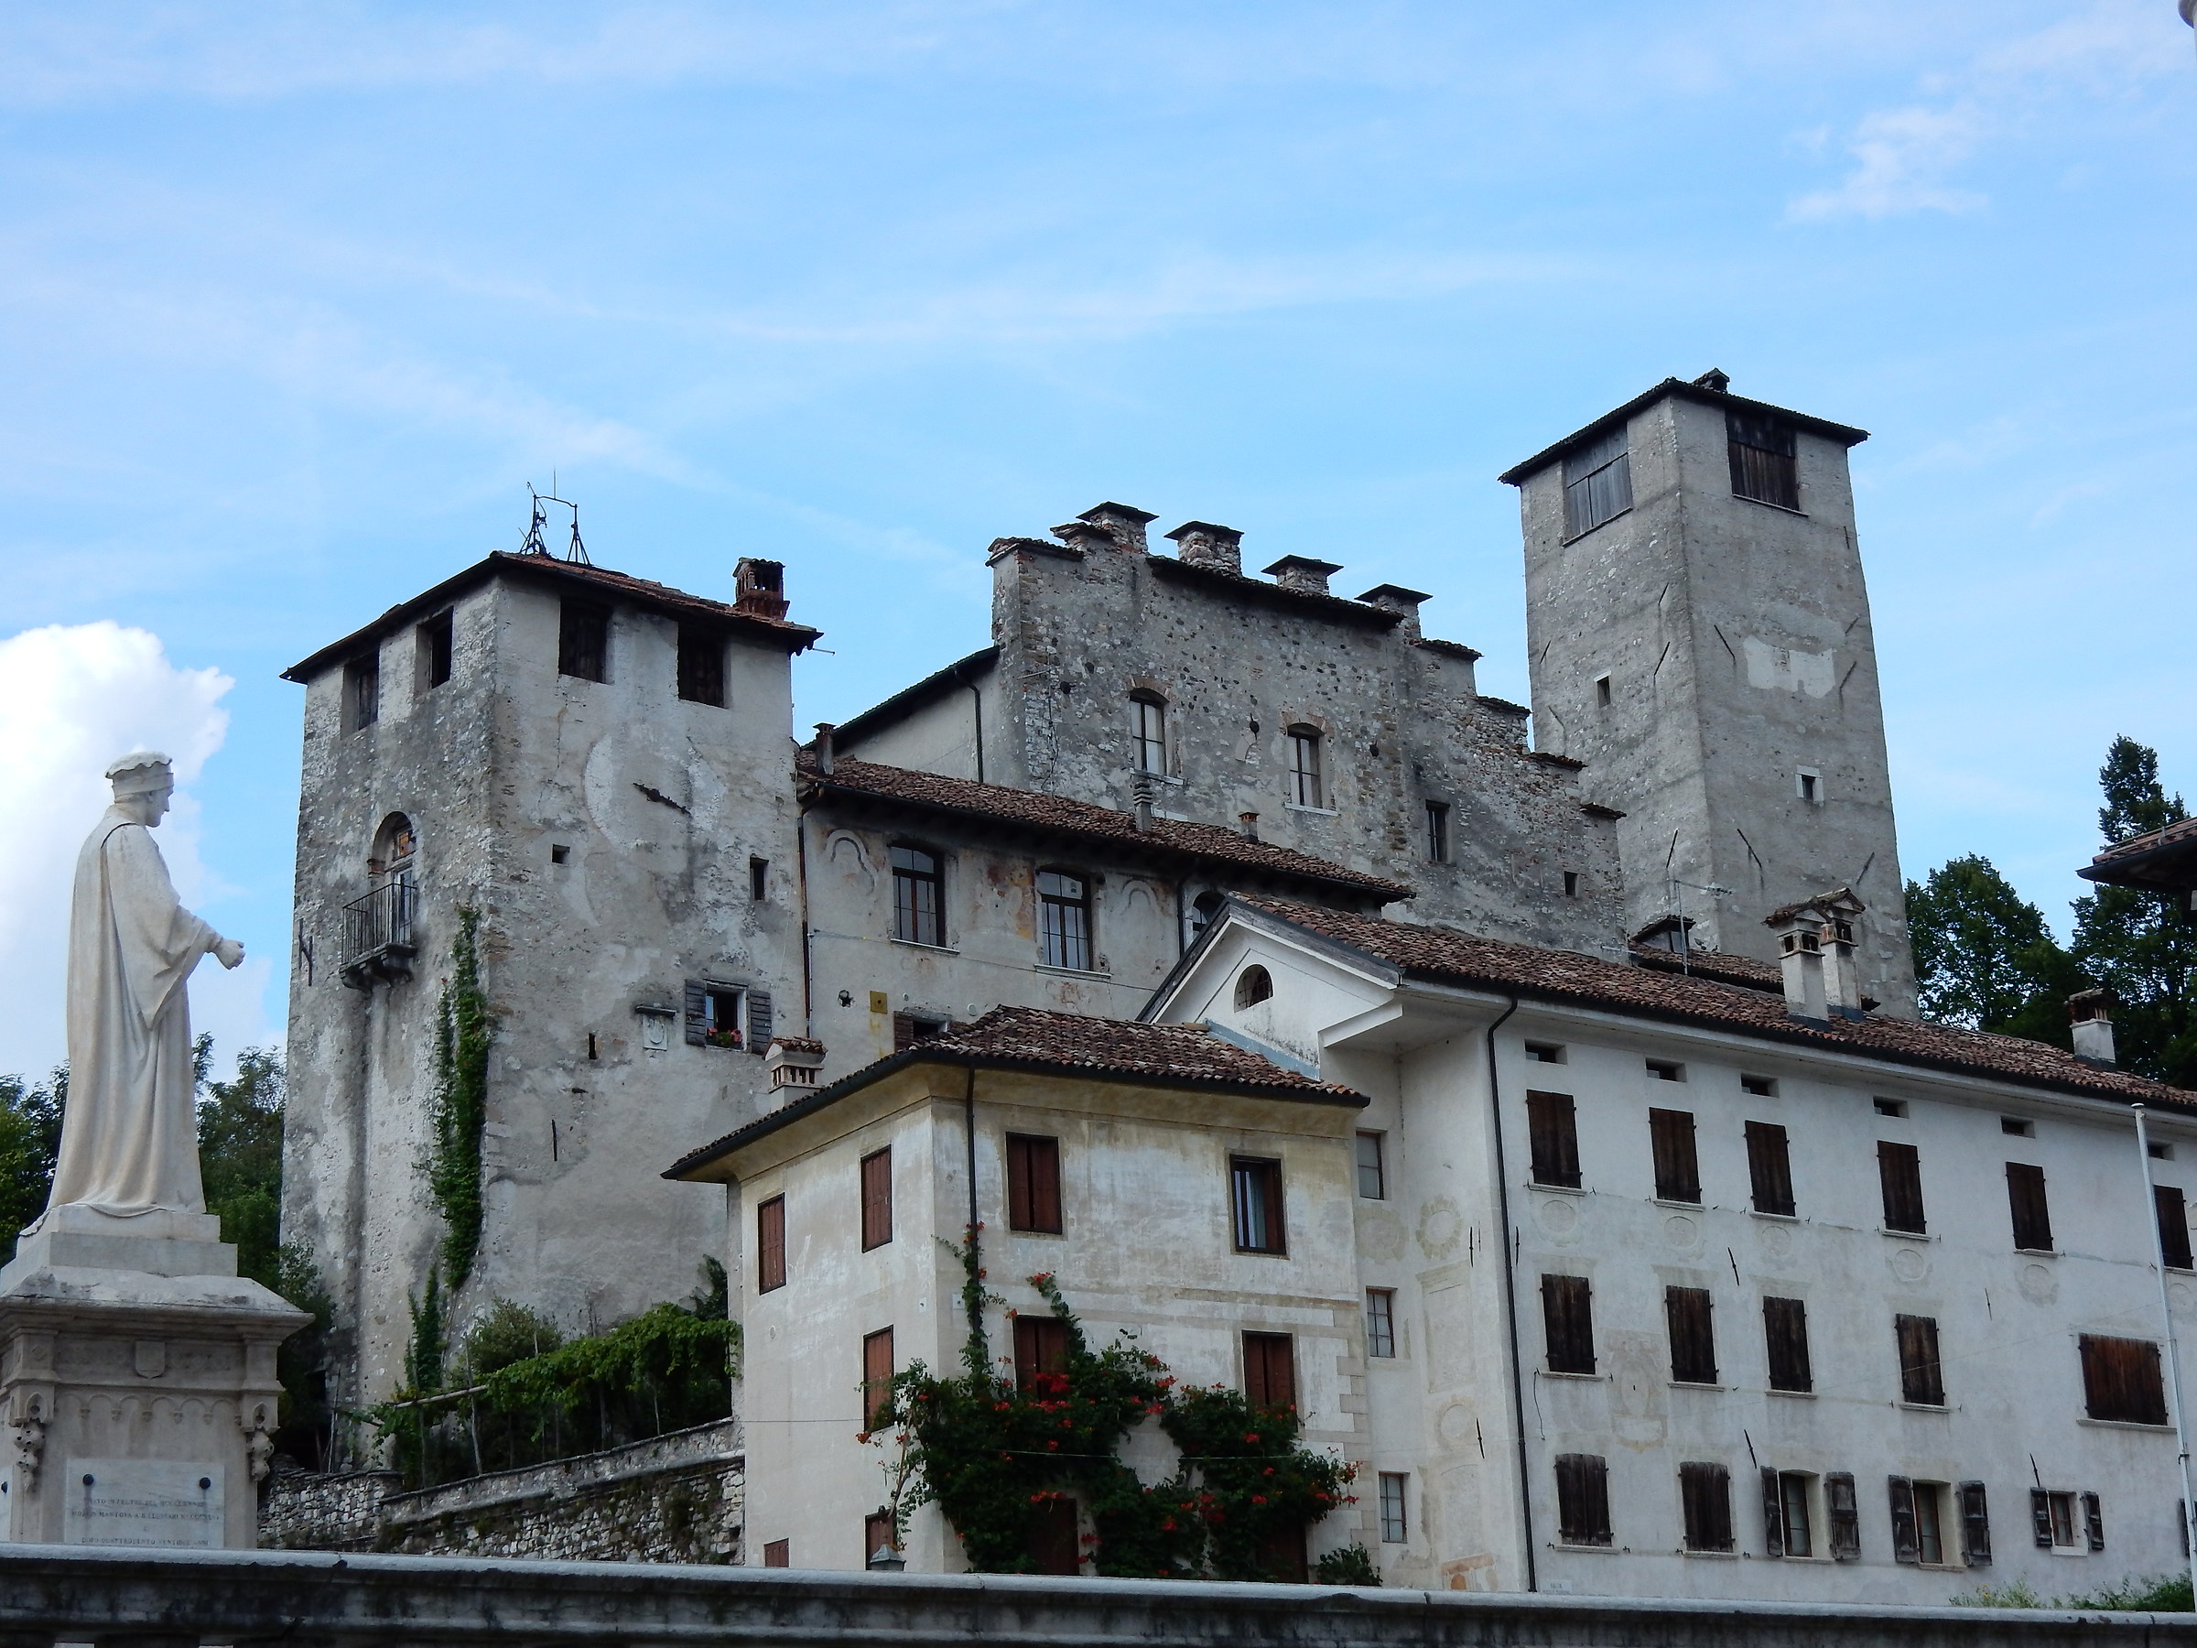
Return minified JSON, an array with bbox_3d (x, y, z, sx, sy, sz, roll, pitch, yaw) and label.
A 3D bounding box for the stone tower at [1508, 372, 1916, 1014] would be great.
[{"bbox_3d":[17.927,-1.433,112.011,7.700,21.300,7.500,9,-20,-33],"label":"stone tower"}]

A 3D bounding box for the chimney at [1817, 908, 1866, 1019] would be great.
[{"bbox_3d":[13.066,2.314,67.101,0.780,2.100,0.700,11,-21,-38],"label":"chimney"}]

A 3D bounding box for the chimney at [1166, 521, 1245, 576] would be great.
[{"bbox_3d":[2.782,-6.792,98.337,1.624,1.401,1.242,11,-21,-36],"label":"chimney"}]

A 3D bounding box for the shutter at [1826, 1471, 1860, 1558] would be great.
[{"bbox_3d":[12.978,11.986,66.021,0.580,1.460,0.080,11,-22,-35],"label":"shutter"}]

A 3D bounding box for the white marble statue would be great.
[{"bbox_3d":[-5.002,0.821,20.070,0.913,2.500,0.750,7,-20,-28],"label":"white marble statue"}]

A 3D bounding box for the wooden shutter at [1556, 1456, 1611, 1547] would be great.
[{"bbox_3d":[7.091,9.875,55.585,1.054,1.318,0.060,11,-21,-38],"label":"wooden shutter"}]

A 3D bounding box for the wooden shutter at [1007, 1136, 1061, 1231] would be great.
[{"bbox_3d":[-1.034,5.828,61.546,0.957,1.624,0.080,9,-21,-31],"label":"wooden shutter"}]

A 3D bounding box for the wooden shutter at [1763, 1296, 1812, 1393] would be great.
[{"bbox_3d":[12.007,9.097,66.384,1.003,1.617,0.080,11,-22,-35],"label":"wooden shutter"}]

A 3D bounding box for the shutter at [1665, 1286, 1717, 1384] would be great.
[{"bbox_3d":[9.416,8.117,60.396,0.967,1.507,0.060,11,-21,-36],"label":"shutter"}]

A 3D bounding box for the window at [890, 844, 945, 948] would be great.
[{"bbox_3d":[-3.443,1.368,71.591,1.220,1.880,0.200,12,-23,-38],"label":"window"}]

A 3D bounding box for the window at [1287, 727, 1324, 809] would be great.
[{"bbox_3d":[5.119,-1.327,93.094,1.186,1.956,0.200,11,-21,-38],"label":"window"}]

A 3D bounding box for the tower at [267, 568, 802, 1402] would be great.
[{"bbox_3d":[-11.789,3.893,81.075,8.329,17.800,9.177,12,-22,-38],"label":"tower"}]

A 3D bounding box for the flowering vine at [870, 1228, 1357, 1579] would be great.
[{"bbox_3d":[0.329,9.016,57.229,8.246,5.589,1.000,8,-20,-30],"label":"flowering vine"}]

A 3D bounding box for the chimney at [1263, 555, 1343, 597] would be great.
[{"bbox_3d":[5.418,-6.213,100.185,1.878,1.050,1.129,11,-21,-36],"label":"chimney"}]

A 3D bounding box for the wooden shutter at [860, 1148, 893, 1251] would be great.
[{"bbox_3d":[-3.411,5.801,58.759,0.060,1.482,0.953,8,-20,-30],"label":"wooden shutter"}]

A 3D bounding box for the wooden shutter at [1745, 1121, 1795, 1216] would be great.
[{"bbox_3d":[10.620,5.451,60.150,0.971,1.452,0.060,11,-21,-38],"label":"wooden shutter"}]

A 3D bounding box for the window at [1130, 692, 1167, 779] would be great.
[{"bbox_3d":[1.106,-1.969,85.138,0.980,1.860,0.200,11,-22,-35],"label":"window"}]

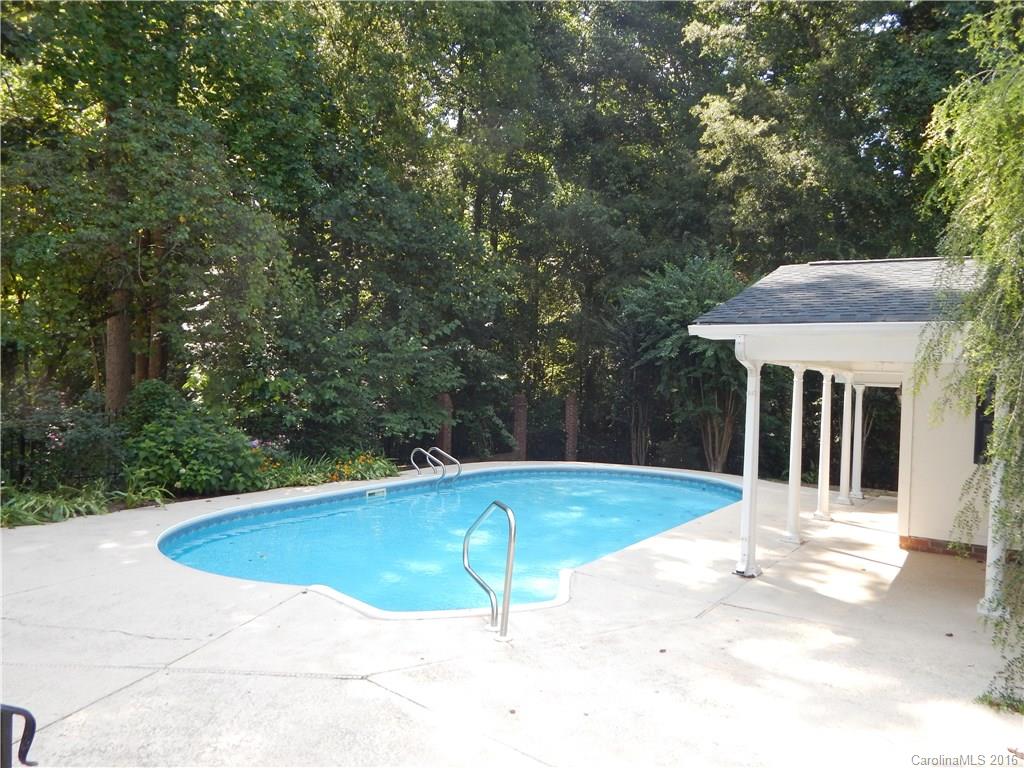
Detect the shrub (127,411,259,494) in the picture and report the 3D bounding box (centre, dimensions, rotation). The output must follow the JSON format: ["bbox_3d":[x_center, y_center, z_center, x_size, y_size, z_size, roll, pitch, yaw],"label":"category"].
[{"bbox_3d":[-4.835,0.994,11.149,1.650,1.160,1.900,2,0,33],"label":"shrub"}]

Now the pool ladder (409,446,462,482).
[{"bbox_3d":[-1.393,1.521,13.518,0.870,0.700,0.490,2,0,38],"label":"pool ladder"}]

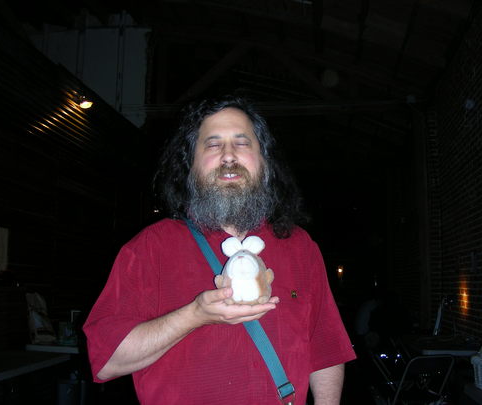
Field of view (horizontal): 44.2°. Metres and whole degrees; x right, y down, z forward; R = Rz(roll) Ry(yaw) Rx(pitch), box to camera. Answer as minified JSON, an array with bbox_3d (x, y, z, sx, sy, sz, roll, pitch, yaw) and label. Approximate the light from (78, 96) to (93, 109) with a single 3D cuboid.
[{"bbox_3d":[-1.670,-1.075,6.370,0.145,0.135,0.155,3,-8,-27],"label":"light"}]

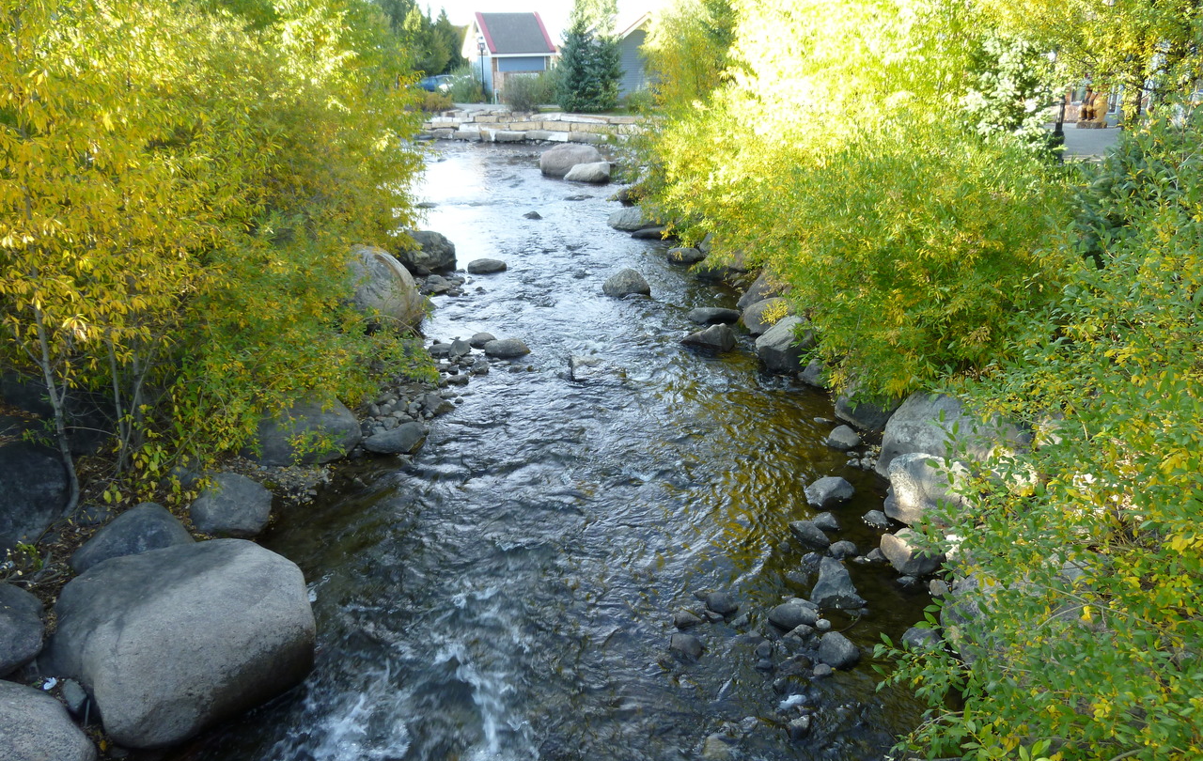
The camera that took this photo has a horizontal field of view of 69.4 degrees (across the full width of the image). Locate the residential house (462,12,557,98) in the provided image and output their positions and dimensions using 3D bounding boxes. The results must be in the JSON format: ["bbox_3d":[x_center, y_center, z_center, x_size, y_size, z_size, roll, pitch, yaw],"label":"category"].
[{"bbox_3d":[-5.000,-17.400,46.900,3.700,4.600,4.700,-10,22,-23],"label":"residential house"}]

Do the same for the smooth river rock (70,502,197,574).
[{"bbox_3d":[-3.559,1.244,6.628,0.829,0.568,0.664,-3,20,-9],"label":"smooth river rock"}]

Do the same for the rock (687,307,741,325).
[{"bbox_3d":[1.804,-1.036,13.965,0.869,0.215,0.521,2,20,5],"label":"rock"}]

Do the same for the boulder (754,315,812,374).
[{"bbox_3d":[2.466,-0.464,11.634,0.773,0.771,0.811,-1,20,0],"label":"boulder"}]

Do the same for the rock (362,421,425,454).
[{"bbox_3d":[-2.209,0.622,9.381,0.679,0.253,0.374,-10,22,-23],"label":"rock"}]

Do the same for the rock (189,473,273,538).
[{"bbox_3d":[-3.205,1.085,7.538,0.637,0.534,0.541,0,20,0],"label":"rock"}]

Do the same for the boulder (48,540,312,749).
[{"bbox_3d":[-2.591,1.614,5.460,1.497,1.084,1.078,-9,22,-23],"label":"boulder"}]

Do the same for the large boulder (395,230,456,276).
[{"bbox_3d":[-3.358,-2.423,16.404,1.209,0.780,1.028,-1,20,0],"label":"large boulder"}]

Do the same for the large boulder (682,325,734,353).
[{"bbox_3d":[1.544,-0.614,12.587,0.782,0.380,0.508,5,20,14],"label":"large boulder"}]

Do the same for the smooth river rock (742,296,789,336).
[{"bbox_3d":[2.538,-0.960,13.205,0.778,0.565,0.662,-1,20,0],"label":"smooth river rock"}]

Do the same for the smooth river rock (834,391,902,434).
[{"bbox_3d":[2.985,0.330,9.788,0.670,0.475,0.637,-1,20,0],"label":"smooth river rock"}]

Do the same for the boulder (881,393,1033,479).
[{"bbox_3d":[3.180,0.587,7.857,1.319,0.929,1.055,-1,20,0],"label":"boulder"}]

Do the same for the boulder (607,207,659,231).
[{"bbox_3d":[0.844,-3.989,21.429,1.388,0.576,1.041,0,20,0],"label":"boulder"}]

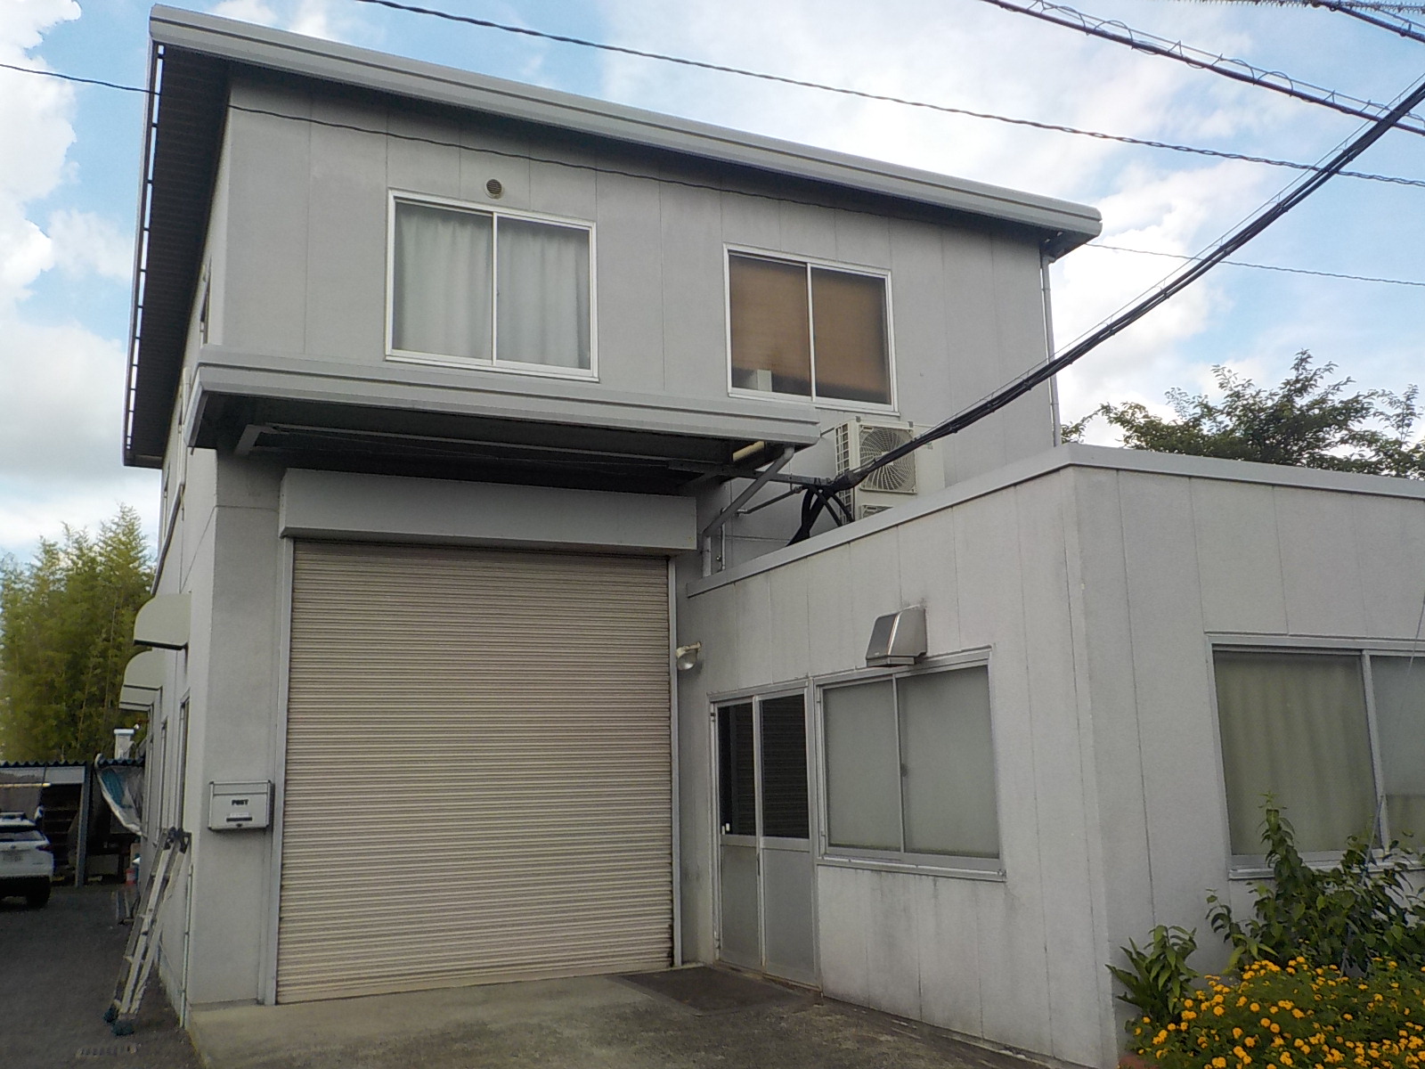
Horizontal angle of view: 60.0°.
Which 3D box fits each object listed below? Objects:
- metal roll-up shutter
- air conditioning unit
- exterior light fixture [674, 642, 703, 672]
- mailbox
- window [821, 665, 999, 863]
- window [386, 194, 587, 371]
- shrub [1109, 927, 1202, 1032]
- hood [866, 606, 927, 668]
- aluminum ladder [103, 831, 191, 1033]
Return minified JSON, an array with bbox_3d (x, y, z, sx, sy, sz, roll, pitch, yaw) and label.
[{"bbox_3d":[-1.735,1.760,9.636,3.030,3.320,0.100,3,-12,-24],"label":"metal roll-up shutter"},{"bbox_3d":[1.600,-0.293,11.179,0.930,1.370,0.330,3,-12,-24],"label":"air conditioning unit"},{"bbox_3d":[-0.190,1.013,10.226,0.200,0.220,0.180,3,-12,-24],"label":"exterior light fixture"},{"bbox_3d":[-3.368,1.928,8.789,0.400,0.320,0.130,3,-12,-24],"label":"mailbox"},{"bbox_3d":[1.143,1.417,7.573,0.100,1.150,1.950,3,-12,-24],"label":"window"},{"bbox_3d":[-1.819,-2.070,10.369,1.770,1.440,0.100,3,-12,-24],"label":"window"},{"bbox_3d":[1.982,2.006,5.530,0.340,0.480,0.340,3,-12,-24],"label":"shrub"},{"bbox_3d":[1.101,0.624,7.413,0.270,0.350,0.270,3,-12,-24],"label":"hood"},{"bbox_3d":[-4.010,2.792,8.816,0.180,1.380,0.520,17,-17,-20],"label":"aluminum ladder"}]

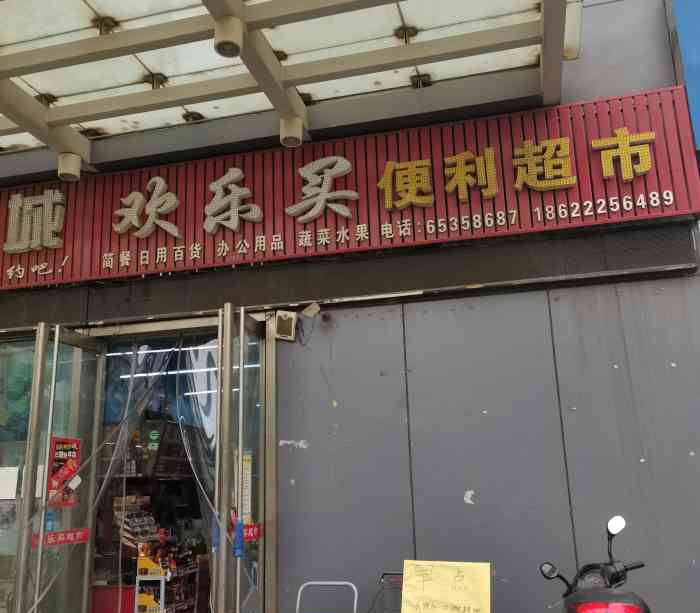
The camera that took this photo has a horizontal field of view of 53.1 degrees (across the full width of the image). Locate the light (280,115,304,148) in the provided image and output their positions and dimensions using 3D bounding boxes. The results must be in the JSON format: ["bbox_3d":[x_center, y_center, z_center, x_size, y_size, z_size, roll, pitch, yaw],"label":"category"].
[{"bbox_3d":[-0.510,-1.528,6.179,0.195,0.185,0.195,-2,-15,0],"label":"light"}]

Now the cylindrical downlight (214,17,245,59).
[{"bbox_3d":[-0.847,-1.887,4.923,0.195,0.190,0.195,-2,-15,0],"label":"cylindrical downlight"}]

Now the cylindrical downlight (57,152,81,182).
[{"bbox_3d":[-2.671,-1.321,6.674,0.190,0.195,0.190,-2,-15,0],"label":"cylindrical downlight"}]

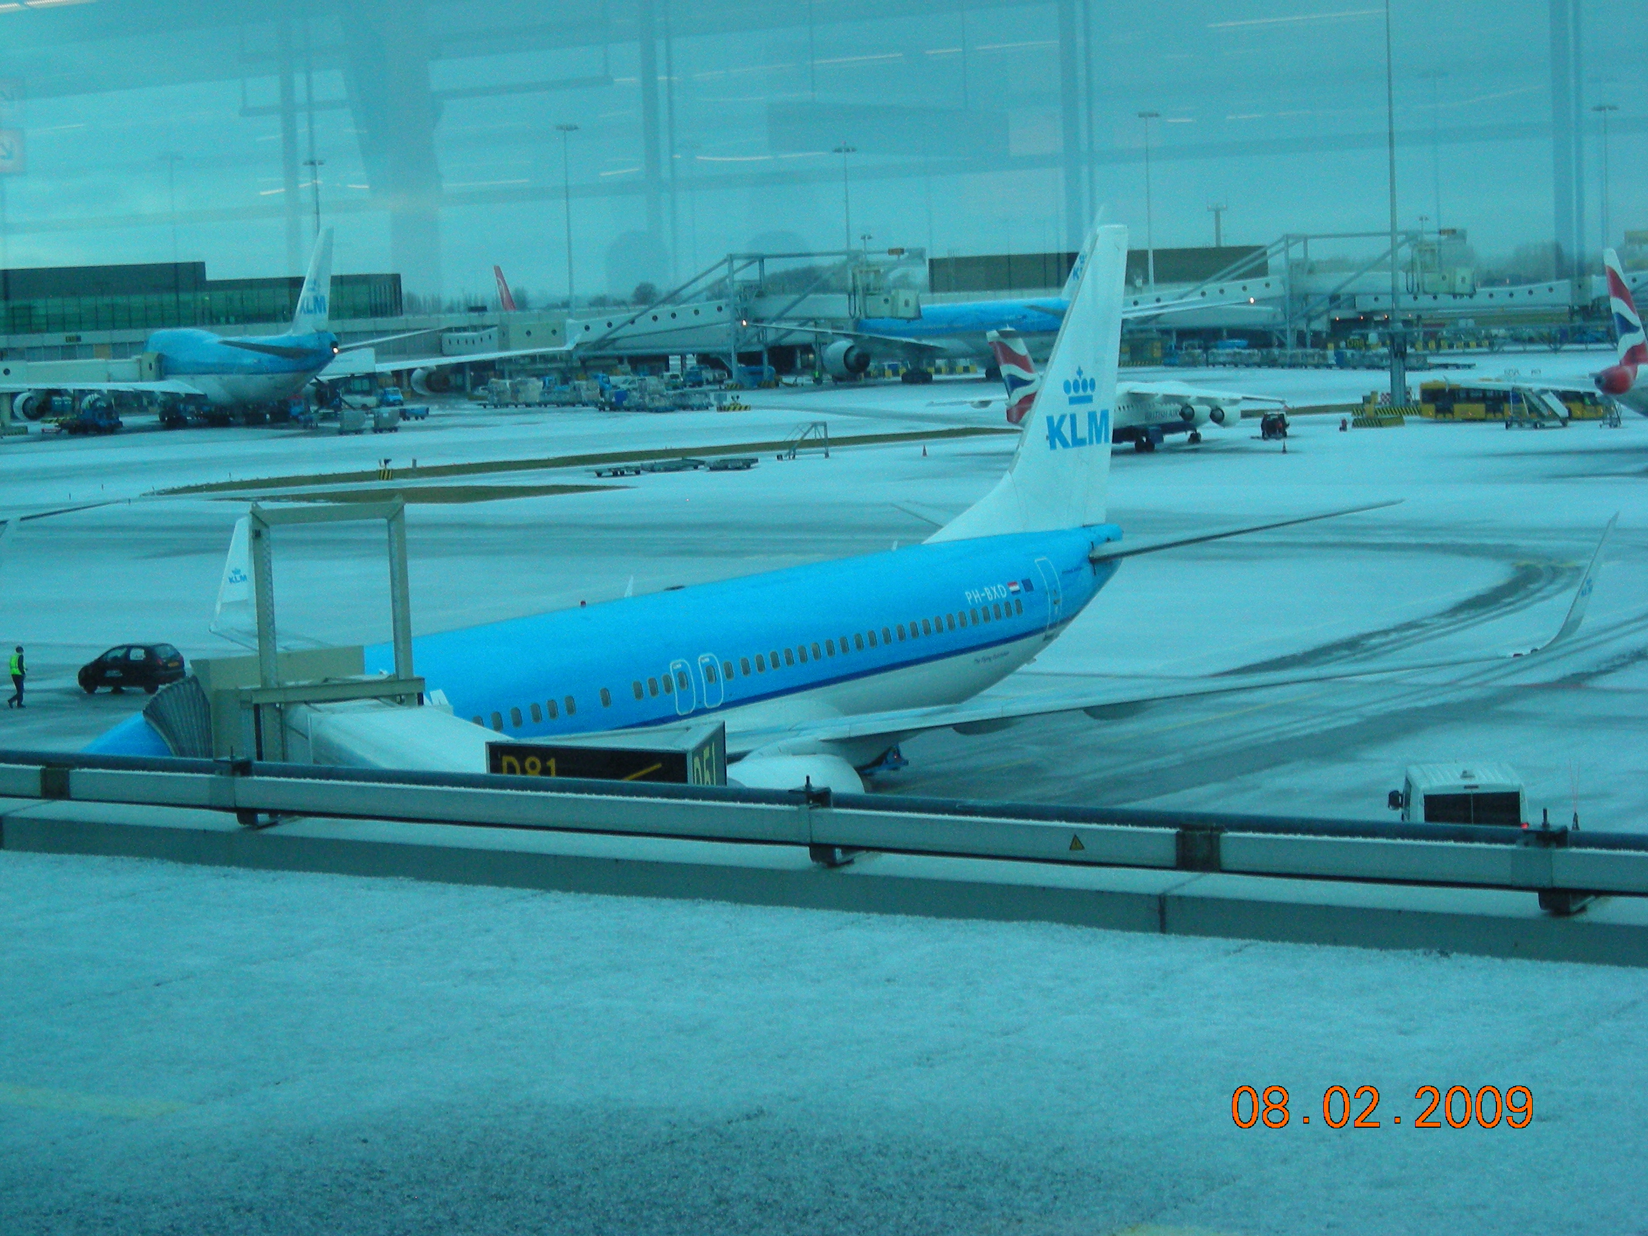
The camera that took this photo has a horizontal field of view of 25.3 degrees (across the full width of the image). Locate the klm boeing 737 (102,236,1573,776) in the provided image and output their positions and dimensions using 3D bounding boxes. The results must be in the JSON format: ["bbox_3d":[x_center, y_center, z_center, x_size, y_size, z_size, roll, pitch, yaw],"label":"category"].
[{"bbox_3d":[-3.003,-1.286,75.604,35.800,12.500,39.400,1,7,34],"label":"klm boeing 737"}]

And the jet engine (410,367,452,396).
[{"bbox_3d":[-41.203,-24.748,384.000,2.800,2.850,5.200,-5,6,-25],"label":"jet engine"}]

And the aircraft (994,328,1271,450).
[{"bbox_3d":[18.902,-15.080,240.505,26.300,8.600,30.800,1,6,31],"label":"aircraft"}]

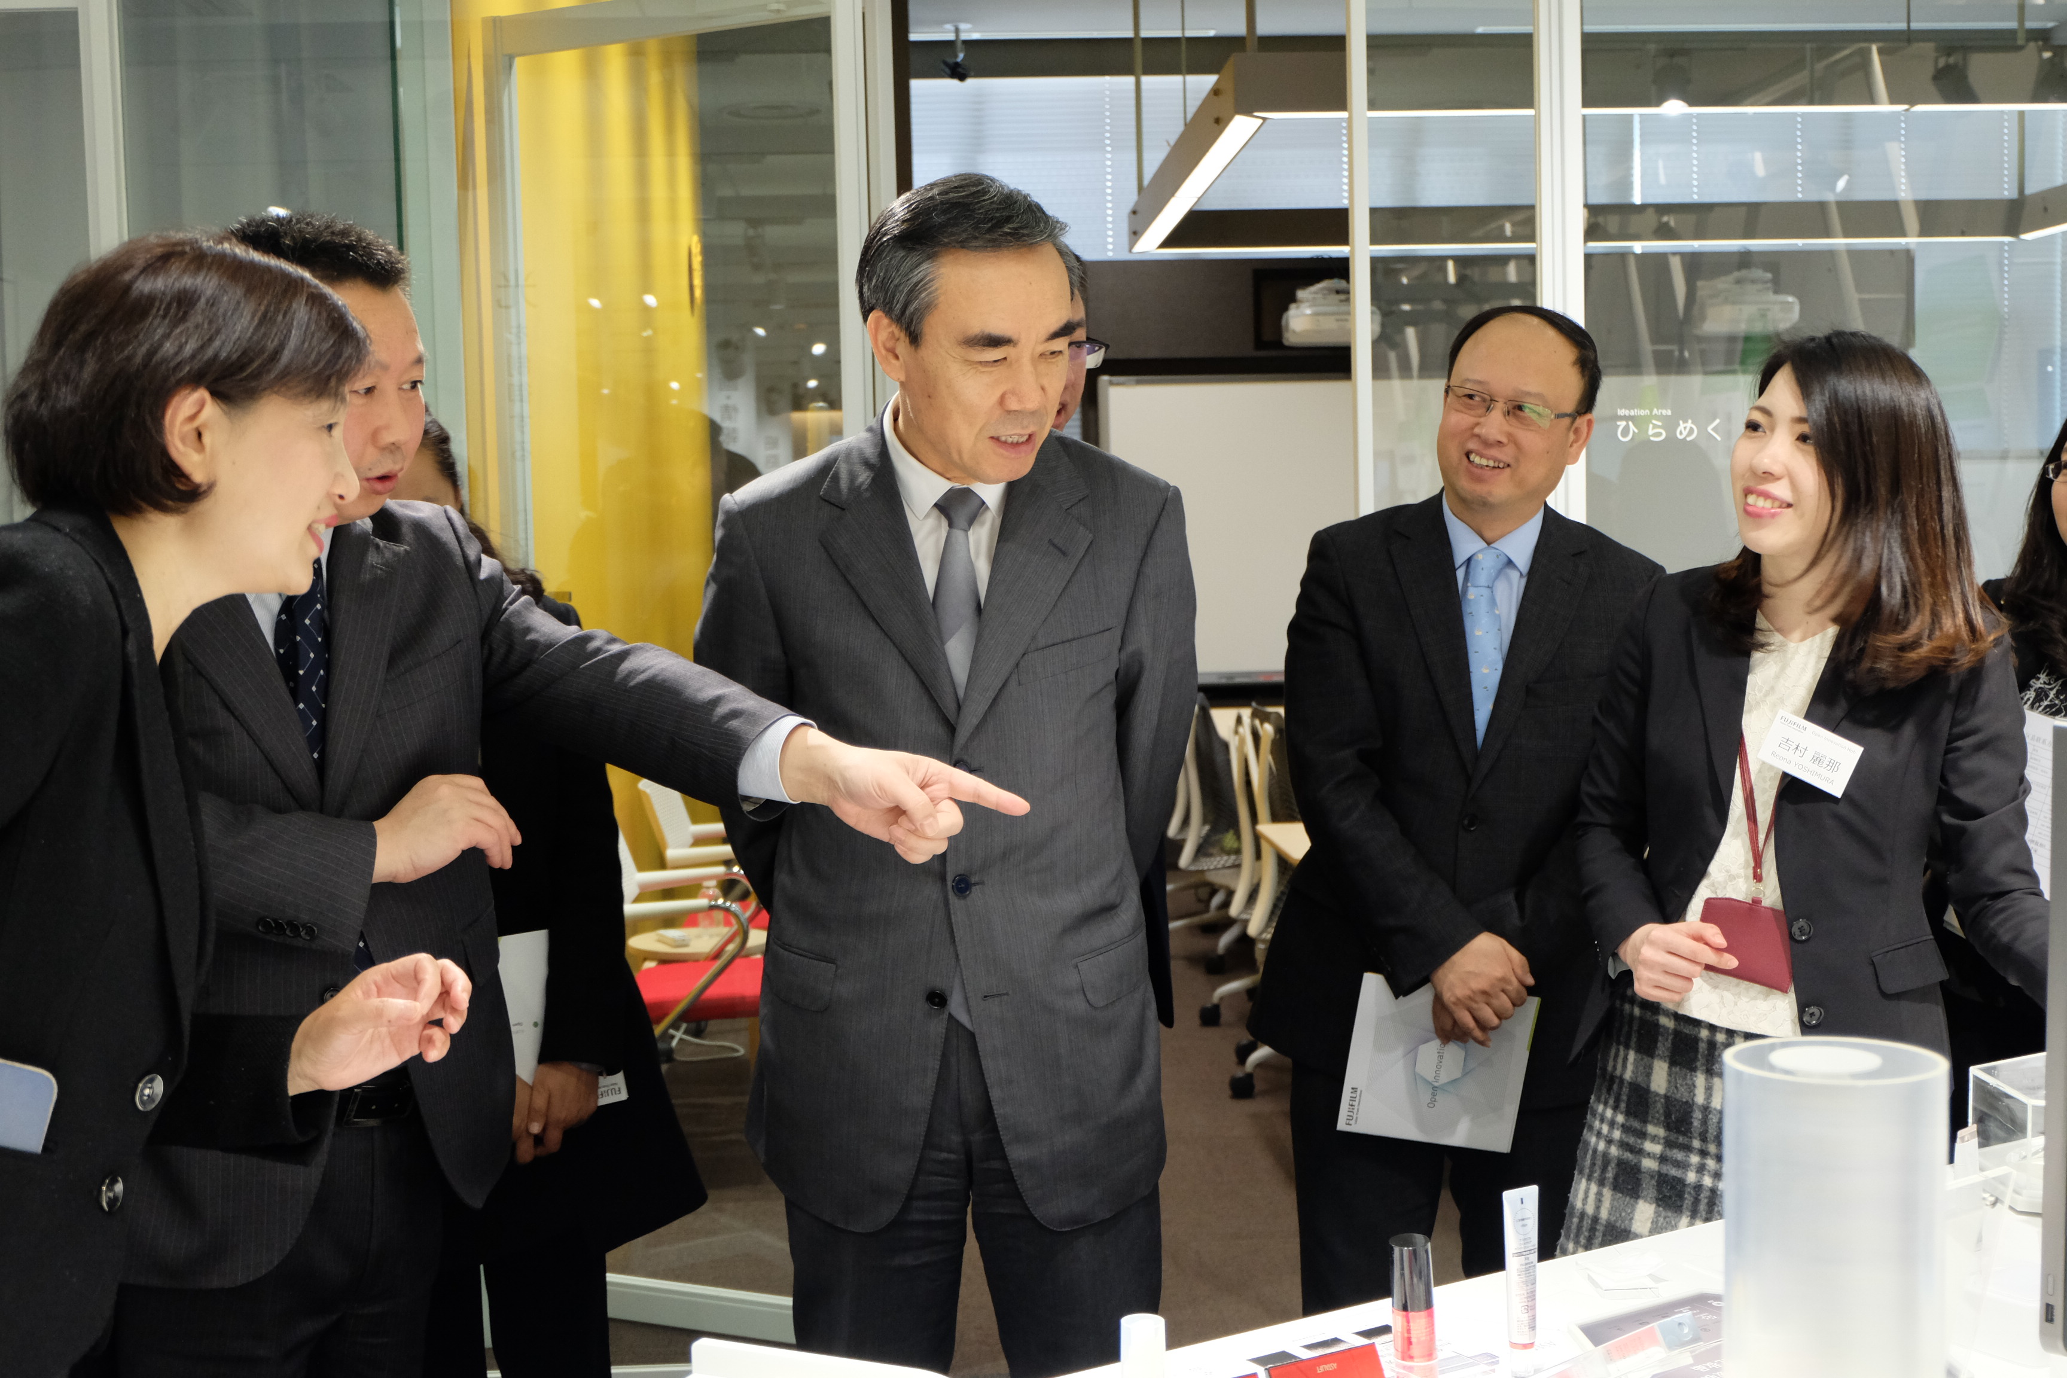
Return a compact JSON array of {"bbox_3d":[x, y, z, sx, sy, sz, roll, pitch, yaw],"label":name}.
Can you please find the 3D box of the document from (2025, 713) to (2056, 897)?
[{"bbox_3d":[1.210,0.181,2.820,0.210,0.297,0.006,16,-6,7],"label":"document"}]

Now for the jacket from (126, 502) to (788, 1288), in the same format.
[{"bbox_3d":[-0.510,0.174,2.050,0.580,0.690,0.500,-3,3,-20],"label":"jacket"}]

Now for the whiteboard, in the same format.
[{"bbox_3d":[1.168,-0.628,9.561,1.800,1.200,0.050,-2,3,-4],"label":"whiteboard"}]

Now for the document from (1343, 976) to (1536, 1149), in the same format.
[{"bbox_3d":[0.459,0.423,2.730,0.200,0.200,0.010,8,6,0],"label":"document"}]

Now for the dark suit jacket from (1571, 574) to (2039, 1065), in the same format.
[{"bbox_3d":[0.775,0.137,2.380,0.490,0.560,0.350,0,4,25],"label":"dark suit jacket"}]

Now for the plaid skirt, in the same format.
[{"bbox_3d":[0.735,0.549,2.420,0.430,0.500,0.340,0,4,24],"label":"plaid skirt"}]

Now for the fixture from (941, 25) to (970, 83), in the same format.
[{"bbox_3d":[-0.296,-2.449,9.300,0.120,0.220,0.110,-2,3,-6],"label":"fixture"}]

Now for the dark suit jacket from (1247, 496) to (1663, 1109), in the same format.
[{"bbox_3d":[0.520,0.129,2.830,0.530,0.720,0.330,-1,3,12],"label":"dark suit jacket"}]

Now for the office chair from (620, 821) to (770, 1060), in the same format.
[{"bbox_3d":[-0.746,0.673,5.420,0.570,0.820,0.580,-2,3,-9],"label":"office chair"}]

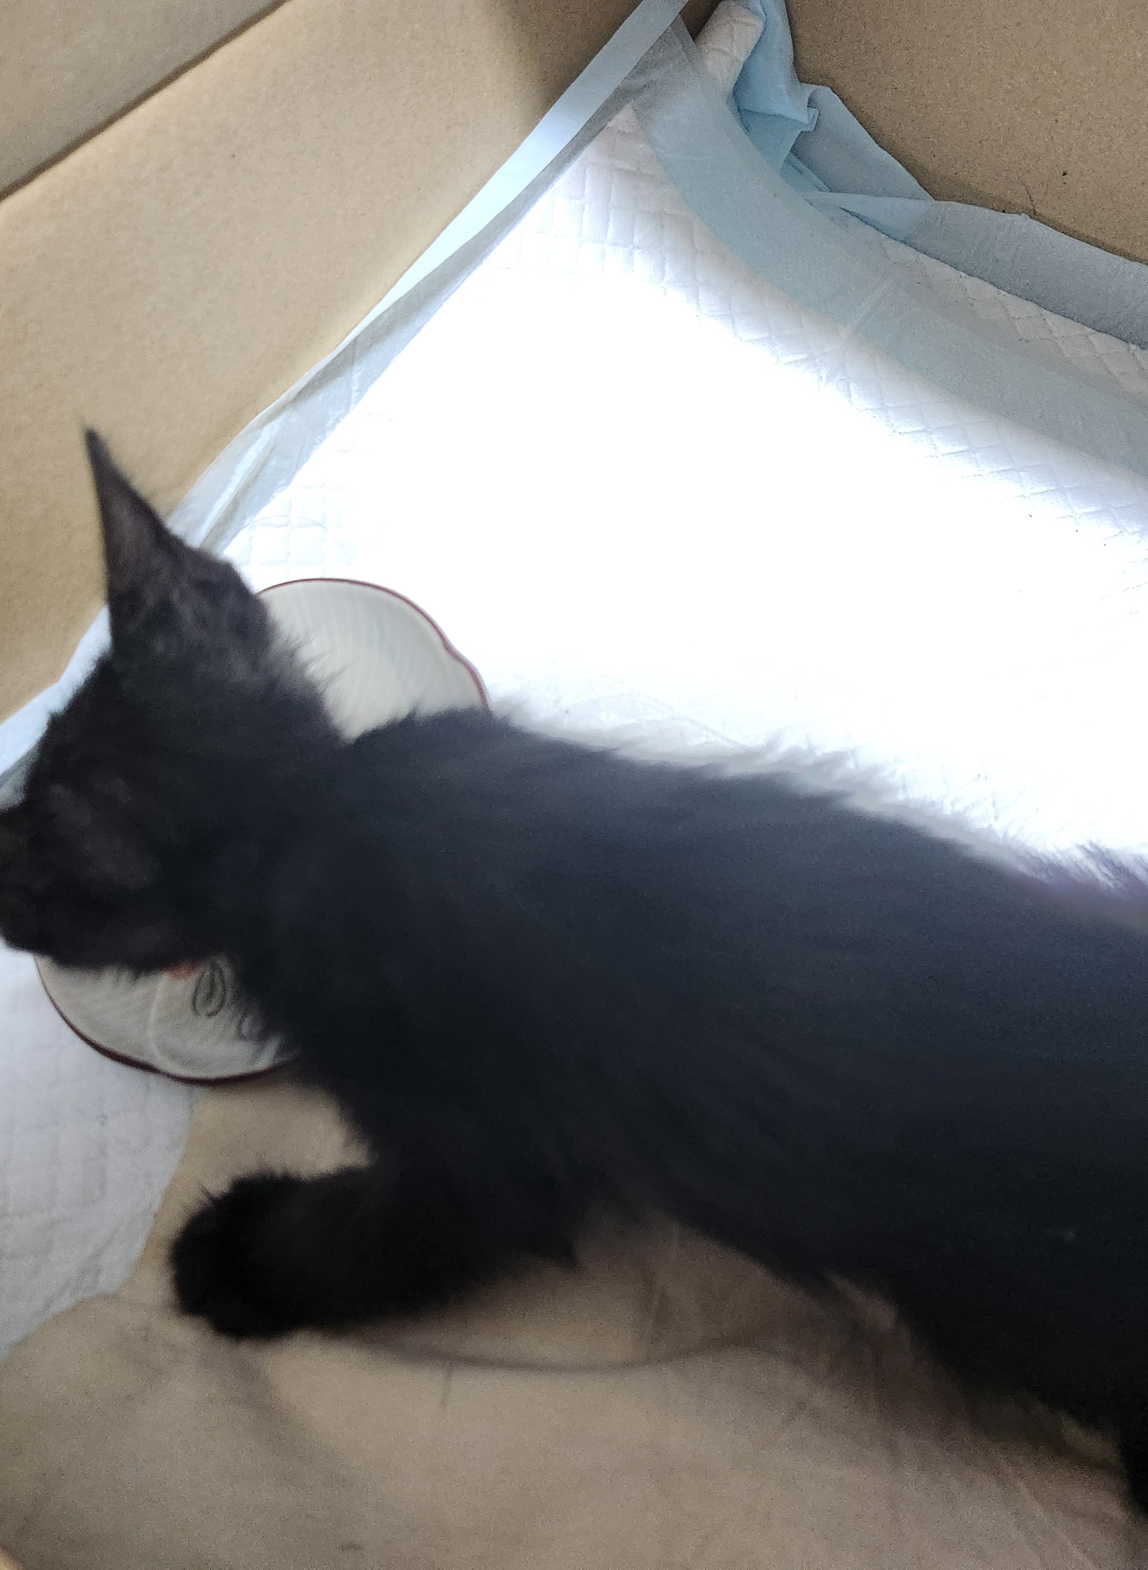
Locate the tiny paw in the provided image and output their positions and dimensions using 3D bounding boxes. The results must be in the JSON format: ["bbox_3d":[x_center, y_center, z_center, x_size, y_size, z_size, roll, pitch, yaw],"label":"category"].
[{"bbox_3d":[-0.069,0.098,0.290,0.030,0.022,0.030,-8,60,-2],"label":"tiny paw"}]

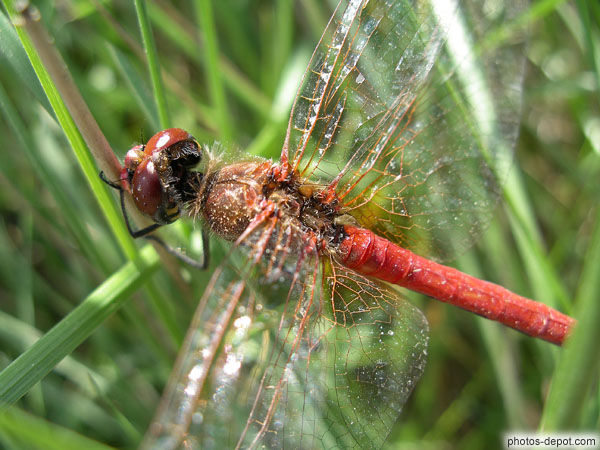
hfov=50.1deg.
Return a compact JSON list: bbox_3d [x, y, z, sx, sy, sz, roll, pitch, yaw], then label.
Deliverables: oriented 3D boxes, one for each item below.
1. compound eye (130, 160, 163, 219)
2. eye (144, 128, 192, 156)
[{"bbox_3d":[-0.010,-0.002,0.042,0.002,0.003,0.003,11,71,27],"label":"compound eye"},{"bbox_3d":[-0.009,-0.005,0.043,0.002,0.003,0.003,11,71,27],"label":"eye"}]

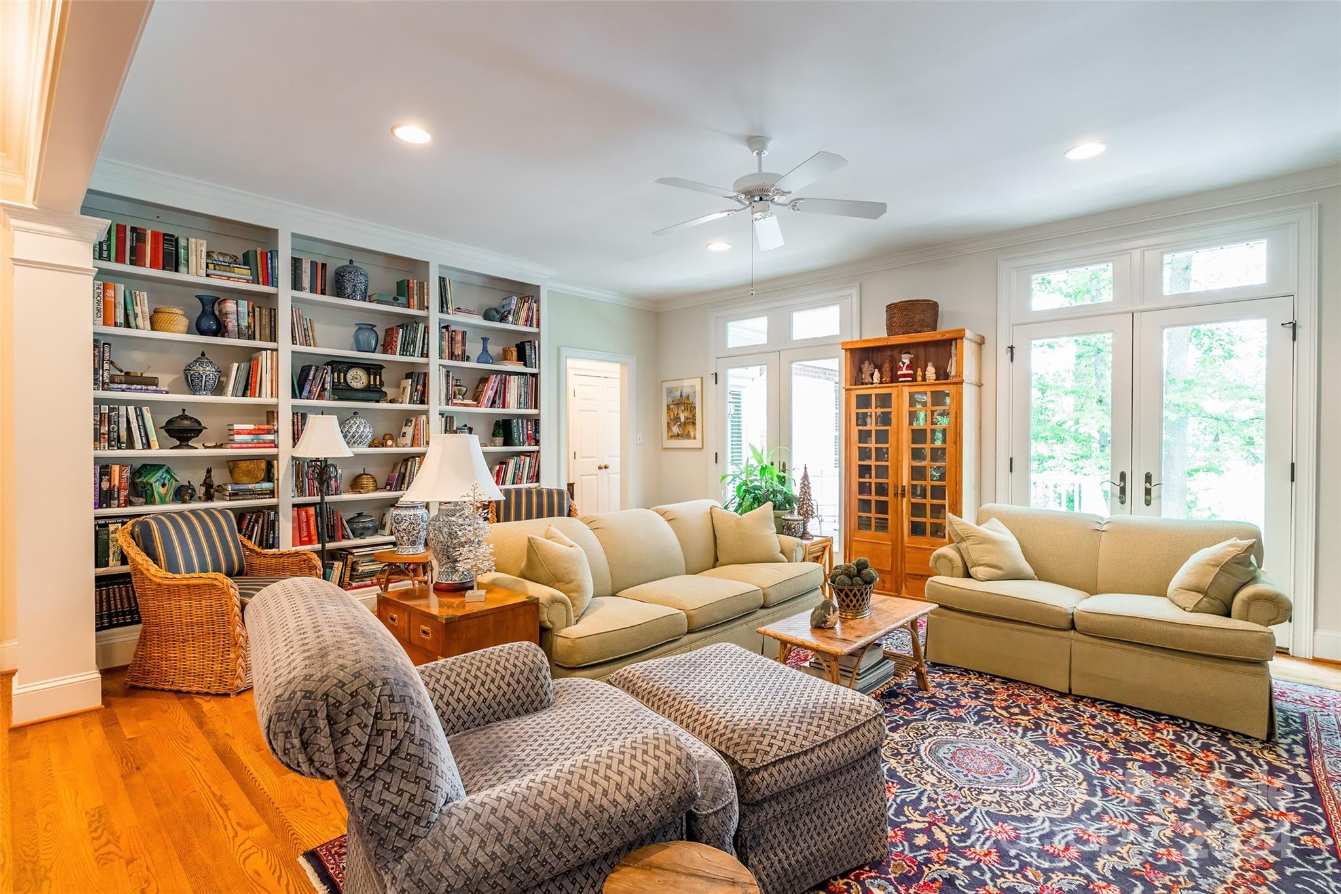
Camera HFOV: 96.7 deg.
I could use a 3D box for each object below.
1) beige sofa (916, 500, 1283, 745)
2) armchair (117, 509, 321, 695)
[{"bbox_3d":[2.230,0.788,3.213,1.500,0.840,0.900,0,1,41],"label":"beige sofa"},{"bbox_3d":[-2.345,0.764,3.170,0.690,0.820,0.670,0,1,11],"label":"armchair"}]

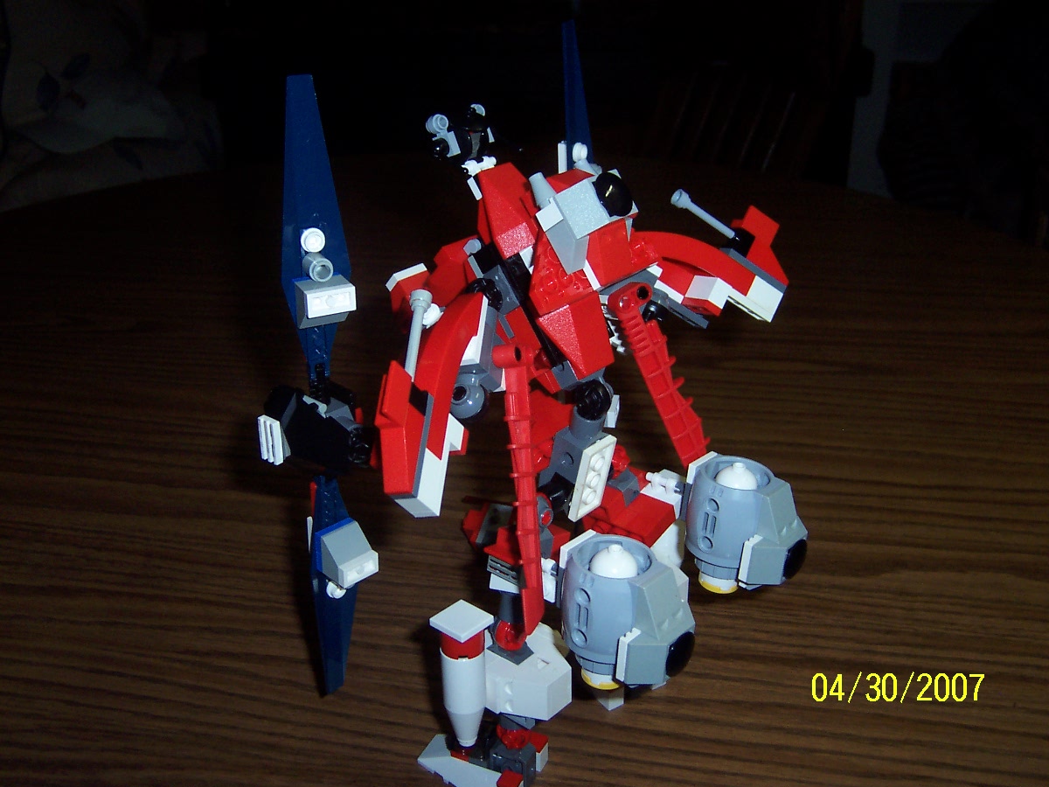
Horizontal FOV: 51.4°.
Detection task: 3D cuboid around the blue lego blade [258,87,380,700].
[{"bbox_3d":[-0.072,0.014,0.382,0.036,0.243,0.032,-17,31,-34],"label":"blue lego blade"}]

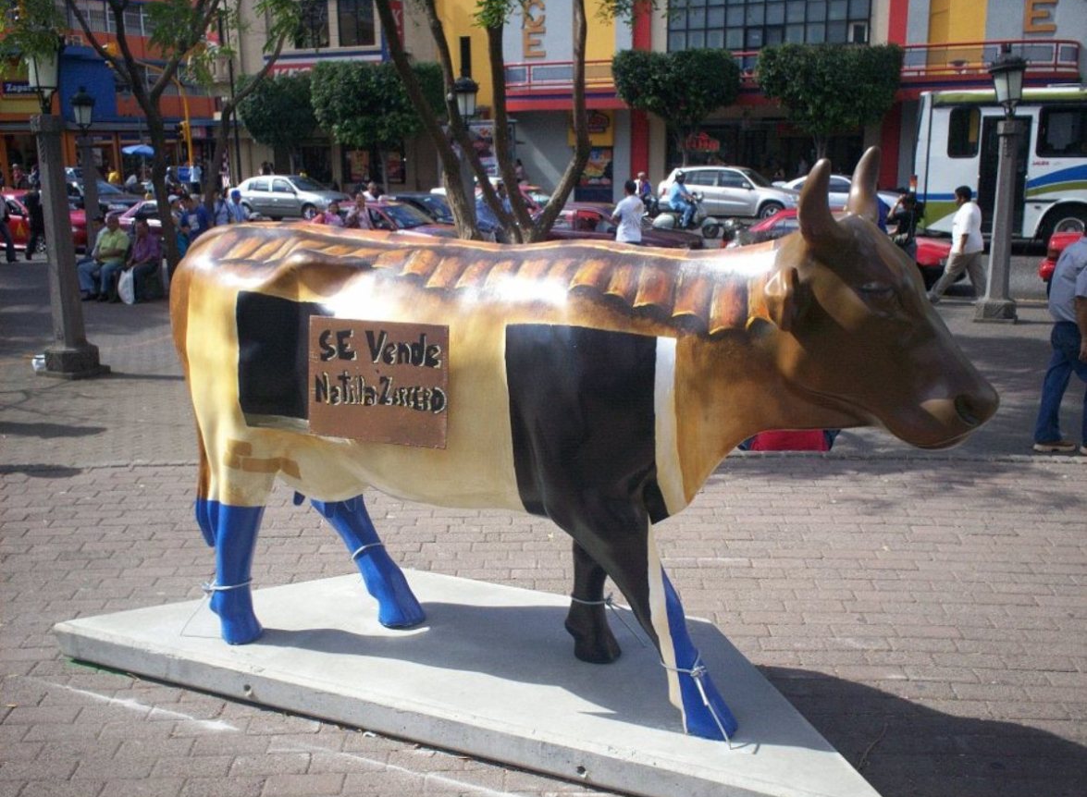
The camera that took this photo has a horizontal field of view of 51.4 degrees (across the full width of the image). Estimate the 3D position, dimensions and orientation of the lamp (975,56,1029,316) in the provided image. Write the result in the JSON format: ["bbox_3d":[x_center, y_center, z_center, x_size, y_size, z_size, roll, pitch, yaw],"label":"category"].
[{"bbox_3d":[5.809,-2.729,14.362,0.530,3.450,0.530,2,13,10],"label":"lamp"}]

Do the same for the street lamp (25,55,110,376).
[{"bbox_3d":[-4.531,-1.809,10.476,0.500,3.200,0.500,-13,18,-41],"label":"street lamp"}]

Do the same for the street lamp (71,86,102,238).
[{"bbox_3d":[-8.662,-4.120,21.503,0.520,3.450,0.520,5,14,24],"label":"street lamp"}]

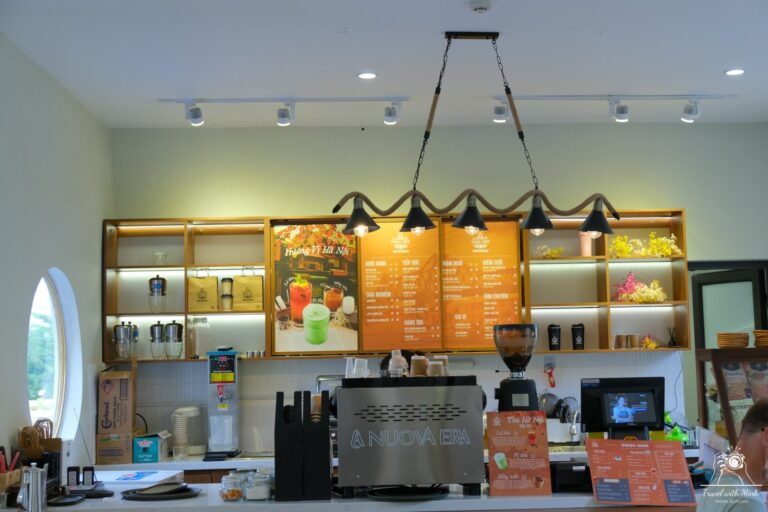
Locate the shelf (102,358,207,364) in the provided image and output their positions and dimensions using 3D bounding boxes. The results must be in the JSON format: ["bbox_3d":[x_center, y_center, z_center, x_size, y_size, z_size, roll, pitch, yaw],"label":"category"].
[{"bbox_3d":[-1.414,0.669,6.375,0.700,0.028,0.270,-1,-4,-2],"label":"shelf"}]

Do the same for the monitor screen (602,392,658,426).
[{"bbox_3d":[1.165,0.724,4.740,0.255,0.158,0.035,-1,-17,-2],"label":"monitor screen"}]

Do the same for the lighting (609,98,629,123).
[{"bbox_3d":[1.434,-0.886,6.103,0.098,0.130,0.095,-1,-5,-2],"label":"lighting"}]

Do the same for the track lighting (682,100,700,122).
[{"bbox_3d":[1.869,-0.881,6.115,0.105,0.125,0.095,-1,-5,-2],"label":"track lighting"}]

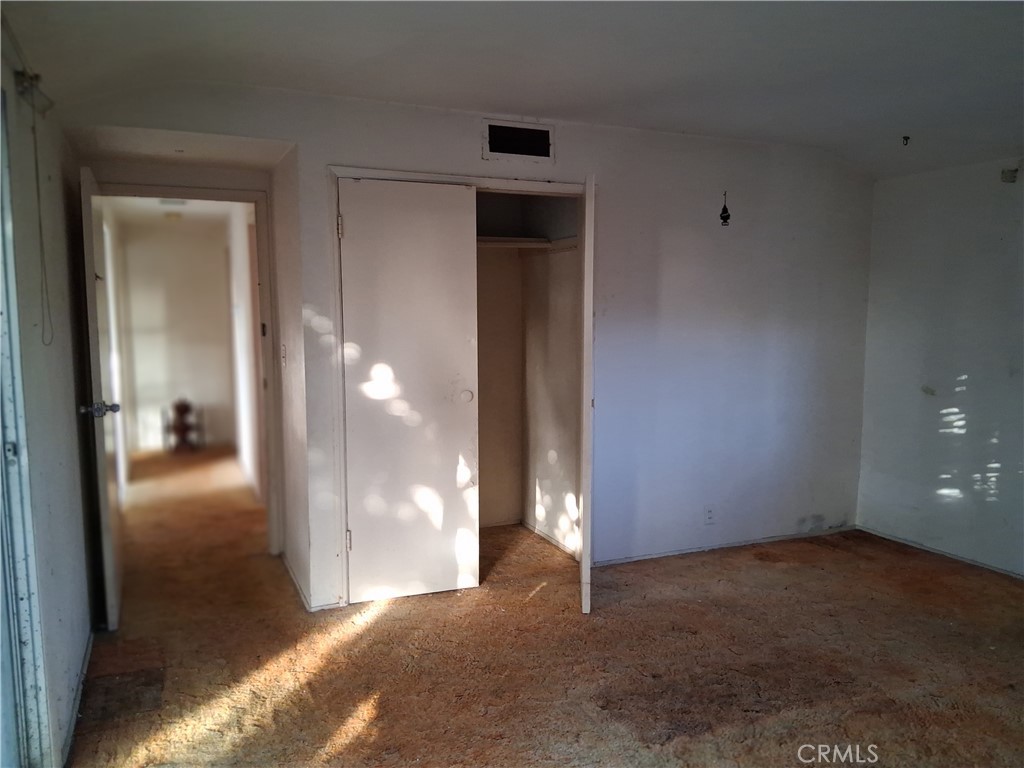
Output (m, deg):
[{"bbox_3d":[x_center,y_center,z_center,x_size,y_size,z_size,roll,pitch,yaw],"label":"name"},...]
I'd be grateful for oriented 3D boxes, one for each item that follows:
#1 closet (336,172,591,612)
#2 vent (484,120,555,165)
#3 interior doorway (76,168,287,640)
[{"bbox_3d":[-0.179,0.011,3.873,1.410,2.090,0.200,-3,6,-23],"label":"closet"},{"bbox_3d":[0.040,-1.219,3.872,0.403,0.199,0.040,-2,6,-24],"label":"vent"},{"bbox_3d":[-1.628,0.011,3.898,0.900,2.083,0.857,-2,6,-24],"label":"interior doorway"}]

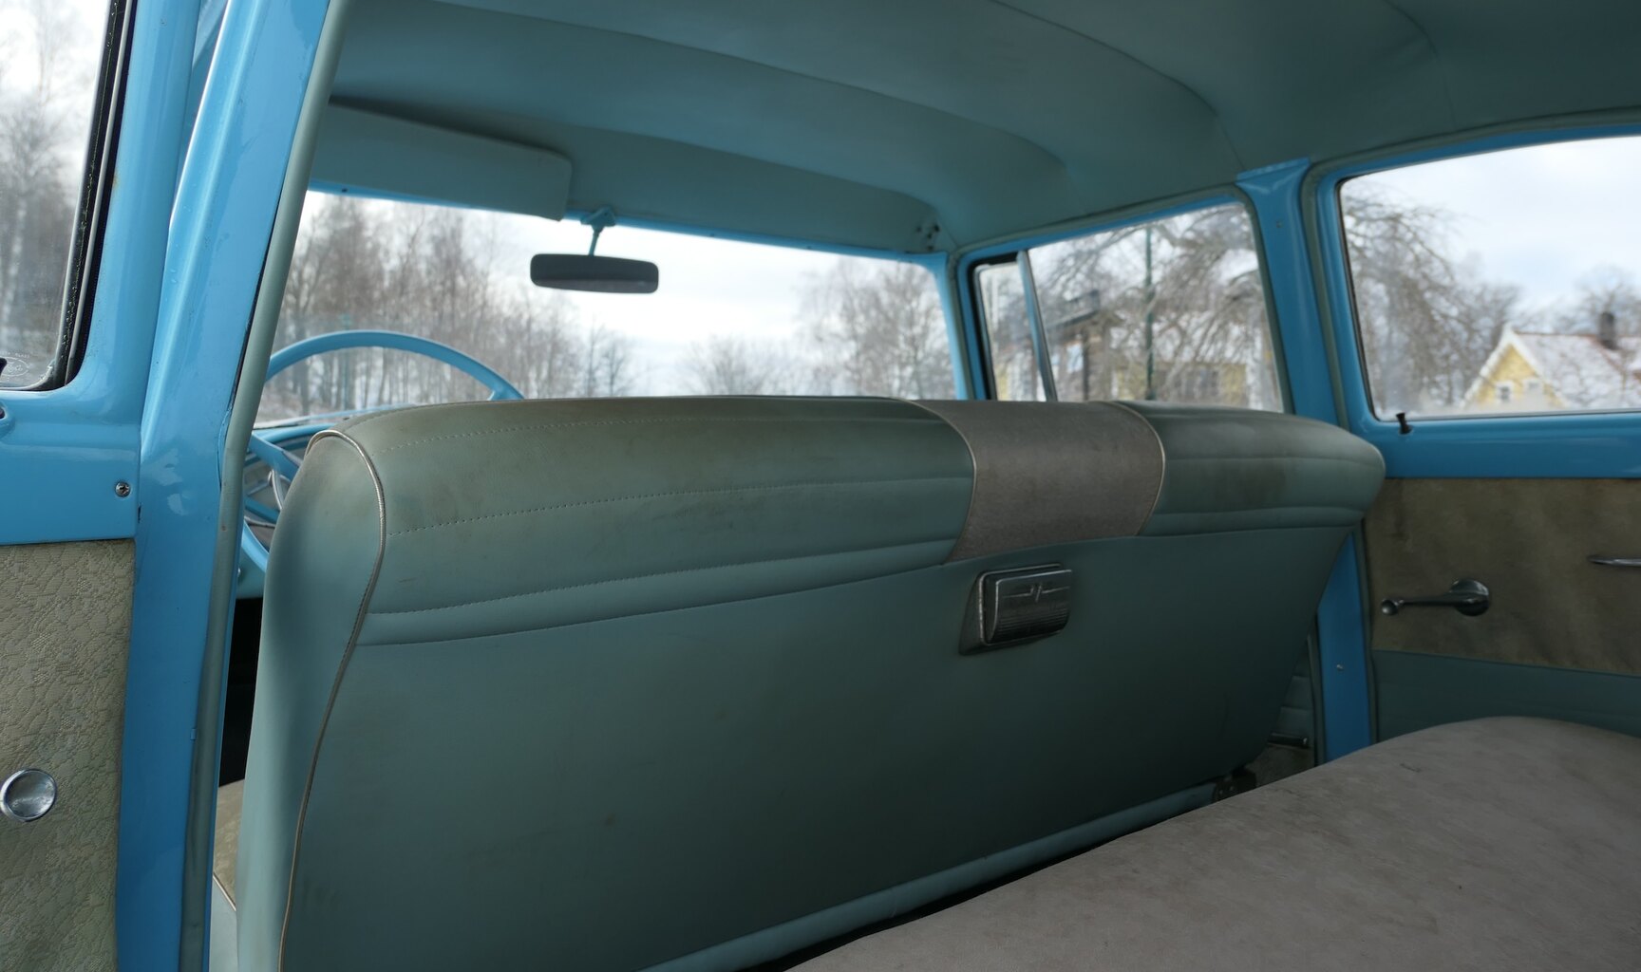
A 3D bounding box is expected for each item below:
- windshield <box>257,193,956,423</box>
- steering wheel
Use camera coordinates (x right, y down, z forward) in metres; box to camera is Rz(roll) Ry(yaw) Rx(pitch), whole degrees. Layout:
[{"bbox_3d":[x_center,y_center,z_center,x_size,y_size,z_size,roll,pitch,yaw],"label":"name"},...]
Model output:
[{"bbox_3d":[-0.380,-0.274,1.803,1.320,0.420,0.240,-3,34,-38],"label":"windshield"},{"bbox_3d":[-0.547,-0.004,1.426,0.433,0.433,0.090,-3,-25,-38],"label":"steering wheel"}]

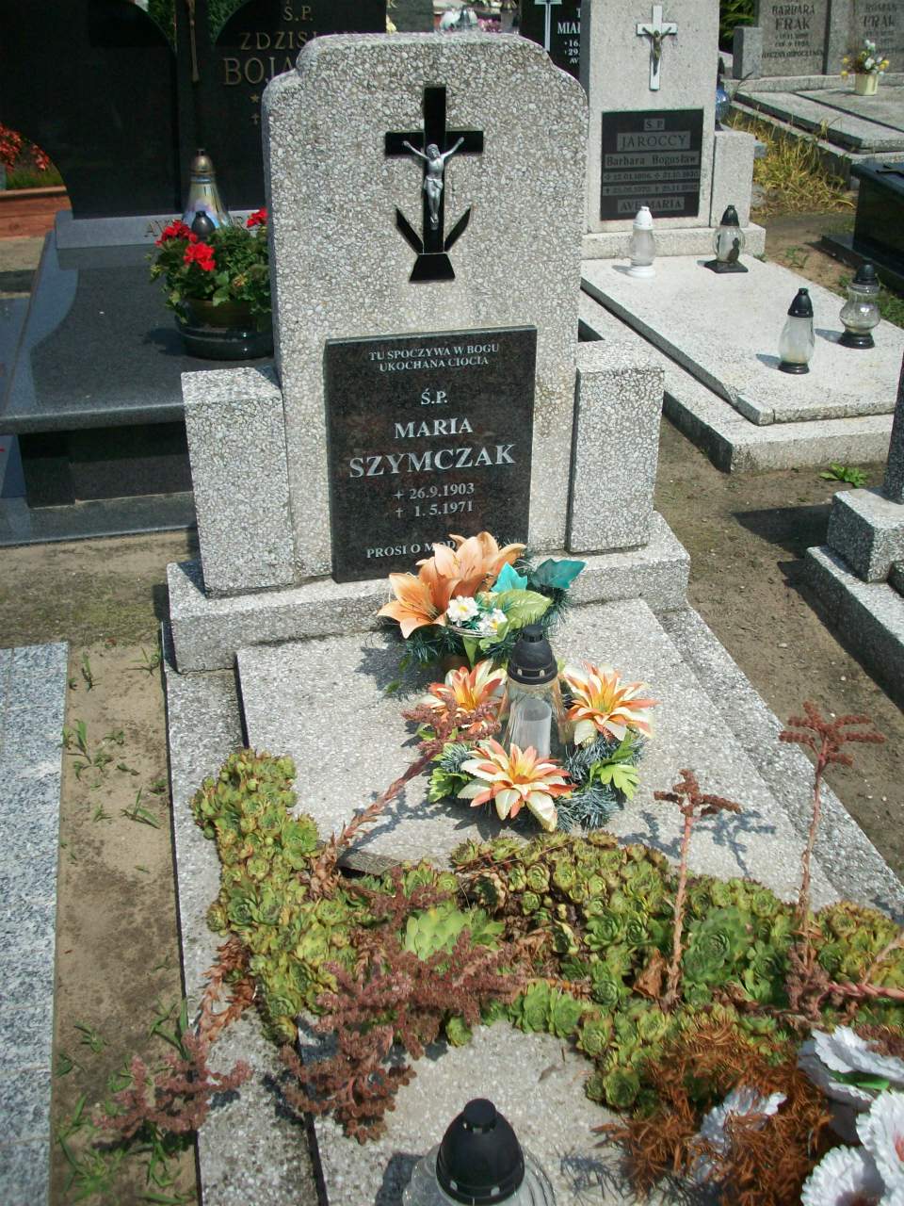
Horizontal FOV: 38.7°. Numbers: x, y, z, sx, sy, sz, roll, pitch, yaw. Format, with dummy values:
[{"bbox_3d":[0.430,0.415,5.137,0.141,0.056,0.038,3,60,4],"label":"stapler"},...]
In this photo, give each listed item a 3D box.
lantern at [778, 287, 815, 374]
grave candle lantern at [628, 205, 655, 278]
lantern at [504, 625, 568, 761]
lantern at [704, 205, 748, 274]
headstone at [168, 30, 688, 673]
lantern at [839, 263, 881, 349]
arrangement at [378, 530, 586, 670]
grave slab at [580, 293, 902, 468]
[{"bbox_3d":[1.017,-0.799,3.775,0.107,0.243,0.107,-9,33,-14],"label":"lantern"},{"bbox_3d":[0.680,-1.279,4.562,0.101,0.235,0.101,0,32,0],"label":"grave candle lantern"},{"bbox_3d":[0.140,0.149,2.096,0.108,0.268,0.108,0,32,0],"label":"lantern"},{"bbox_3d":[0.998,-1.316,4.636,0.118,0.222,0.122,-9,33,-14],"label":"lantern"},{"bbox_3d":[-0.040,-0.443,2.361,1.030,1.087,0.221,-7,32,-11],"label":"headstone"},{"bbox_3d":[1.266,-0.916,3.962,0.128,0.249,0.128,-9,33,-14],"label":"lantern"},{"bbox_3d":[0.056,-0.009,2.398,0.381,0.232,0.288,-7,32,-11],"label":"arrangement"},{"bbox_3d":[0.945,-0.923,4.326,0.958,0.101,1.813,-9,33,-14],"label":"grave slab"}]

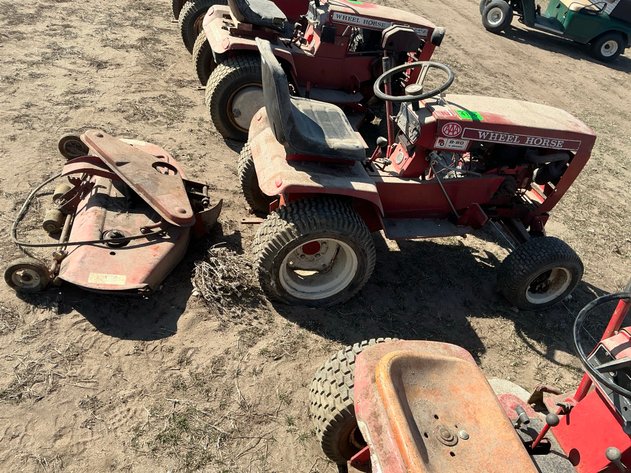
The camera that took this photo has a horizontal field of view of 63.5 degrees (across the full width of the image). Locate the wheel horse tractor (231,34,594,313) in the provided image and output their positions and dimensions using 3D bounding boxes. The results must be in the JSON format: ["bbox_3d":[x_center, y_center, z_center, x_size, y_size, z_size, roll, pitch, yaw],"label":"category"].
[{"bbox_3d":[0.482,-0.325,2.510,1.645,1.040,0.955,1,37,-15],"label":"wheel horse tractor"}]

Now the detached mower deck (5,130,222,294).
[{"bbox_3d":[-0.945,-0.196,2.546,0.890,0.320,1.240,1,37,-15],"label":"detached mower deck"}]

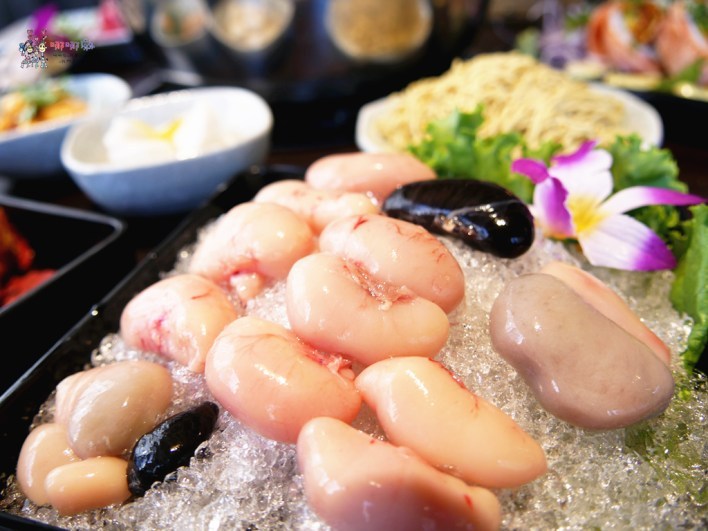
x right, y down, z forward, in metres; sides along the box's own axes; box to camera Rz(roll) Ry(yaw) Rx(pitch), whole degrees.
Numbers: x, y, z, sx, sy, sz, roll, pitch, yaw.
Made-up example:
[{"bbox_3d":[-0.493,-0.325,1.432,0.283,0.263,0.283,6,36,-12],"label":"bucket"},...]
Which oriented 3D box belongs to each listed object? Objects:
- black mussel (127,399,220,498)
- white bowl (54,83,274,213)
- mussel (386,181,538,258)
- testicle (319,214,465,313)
[{"bbox_3d":[-0.047,0.048,0.149,0.017,0.016,0.033,17,38,24],"label":"black mussel"},{"bbox_3d":[-0.101,-0.060,0.326,0.112,0.045,0.110,-16,37,-21],"label":"white bowl"},{"bbox_3d":[0.038,-0.017,0.209,0.056,0.024,0.027,16,37,23],"label":"mussel"},{"bbox_3d":[0.012,0.000,0.190,0.052,0.031,0.033,19,39,27],"label":"testicle"}]

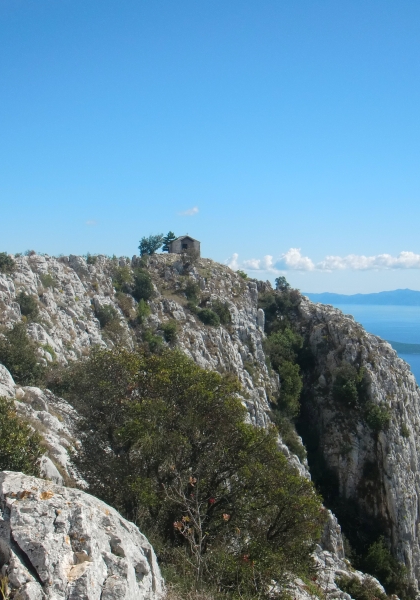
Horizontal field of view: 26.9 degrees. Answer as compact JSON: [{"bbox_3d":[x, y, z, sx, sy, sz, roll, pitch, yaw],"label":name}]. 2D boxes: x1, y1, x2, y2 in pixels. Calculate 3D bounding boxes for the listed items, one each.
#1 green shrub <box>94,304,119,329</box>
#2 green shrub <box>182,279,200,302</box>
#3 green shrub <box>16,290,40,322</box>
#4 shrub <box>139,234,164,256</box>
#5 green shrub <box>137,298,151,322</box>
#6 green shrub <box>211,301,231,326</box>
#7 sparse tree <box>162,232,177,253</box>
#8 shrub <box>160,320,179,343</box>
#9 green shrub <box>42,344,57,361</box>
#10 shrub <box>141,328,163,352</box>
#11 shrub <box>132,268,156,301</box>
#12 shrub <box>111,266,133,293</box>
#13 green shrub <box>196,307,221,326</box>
[{"bbox_3d":[-10.371,1.653,88.000,2.405,2.405,2.164,1,1,0],"label":"green shrub"},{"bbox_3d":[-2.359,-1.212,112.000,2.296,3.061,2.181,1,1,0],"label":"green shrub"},{"bbox_3d":[-11.845,0.357,57.000,1.558,1.947,1.402,1,1,0],"label":"green shrub"},{"bbox_3d":[-9.459,-8.812,142.000,4.204,3.881,3.784,1,1,0],"label":"shrub"},{"bbox_3d":[-7.724,1.220,102.000,1.626,2.788,1.545,1,1,0],"label":"green shrub"},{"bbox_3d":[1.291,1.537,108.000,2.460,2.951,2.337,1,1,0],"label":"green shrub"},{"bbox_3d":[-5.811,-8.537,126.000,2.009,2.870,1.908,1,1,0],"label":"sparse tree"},{"bbox_3d":[-4.566,3.551,99.000,2.029,2.480,1.928,1,1,0],"label":"shrub"},{"bbox_3d":[-10.966,3.587,60.000,0.957,1.093,0.909,1,1,0],"label":"green shrub"},{"bbox_3d":[-6.395,4.427,96.000,2.405,2.624,2.285,1,1,0],"label":"shrub"},{"bbox_3d":[-8.697,-2.012,114.000,2.726,4.154,2.453,1,1,0],"label":"shrub"},{"bbox_3d":[-11.223,-2.678,112.000,2.678,3.188,2.410,1,1,0],"label":"shrub"},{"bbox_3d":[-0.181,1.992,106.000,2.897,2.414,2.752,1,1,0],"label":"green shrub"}]

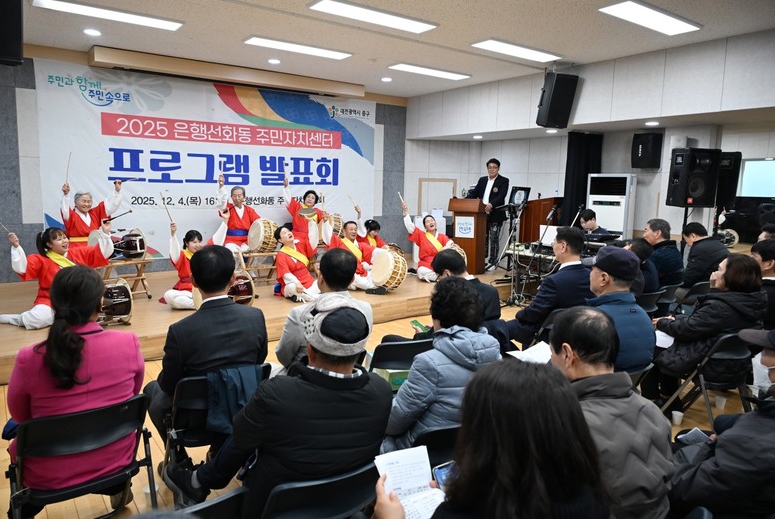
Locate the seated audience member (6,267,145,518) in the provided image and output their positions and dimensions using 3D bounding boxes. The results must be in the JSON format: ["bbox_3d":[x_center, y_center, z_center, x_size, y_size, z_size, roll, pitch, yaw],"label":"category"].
[{"bbox_3d":[-1.277,0.597,2.174,0.480,1.220,0.740,-6,11,-39],"label":"seated audience member"}]

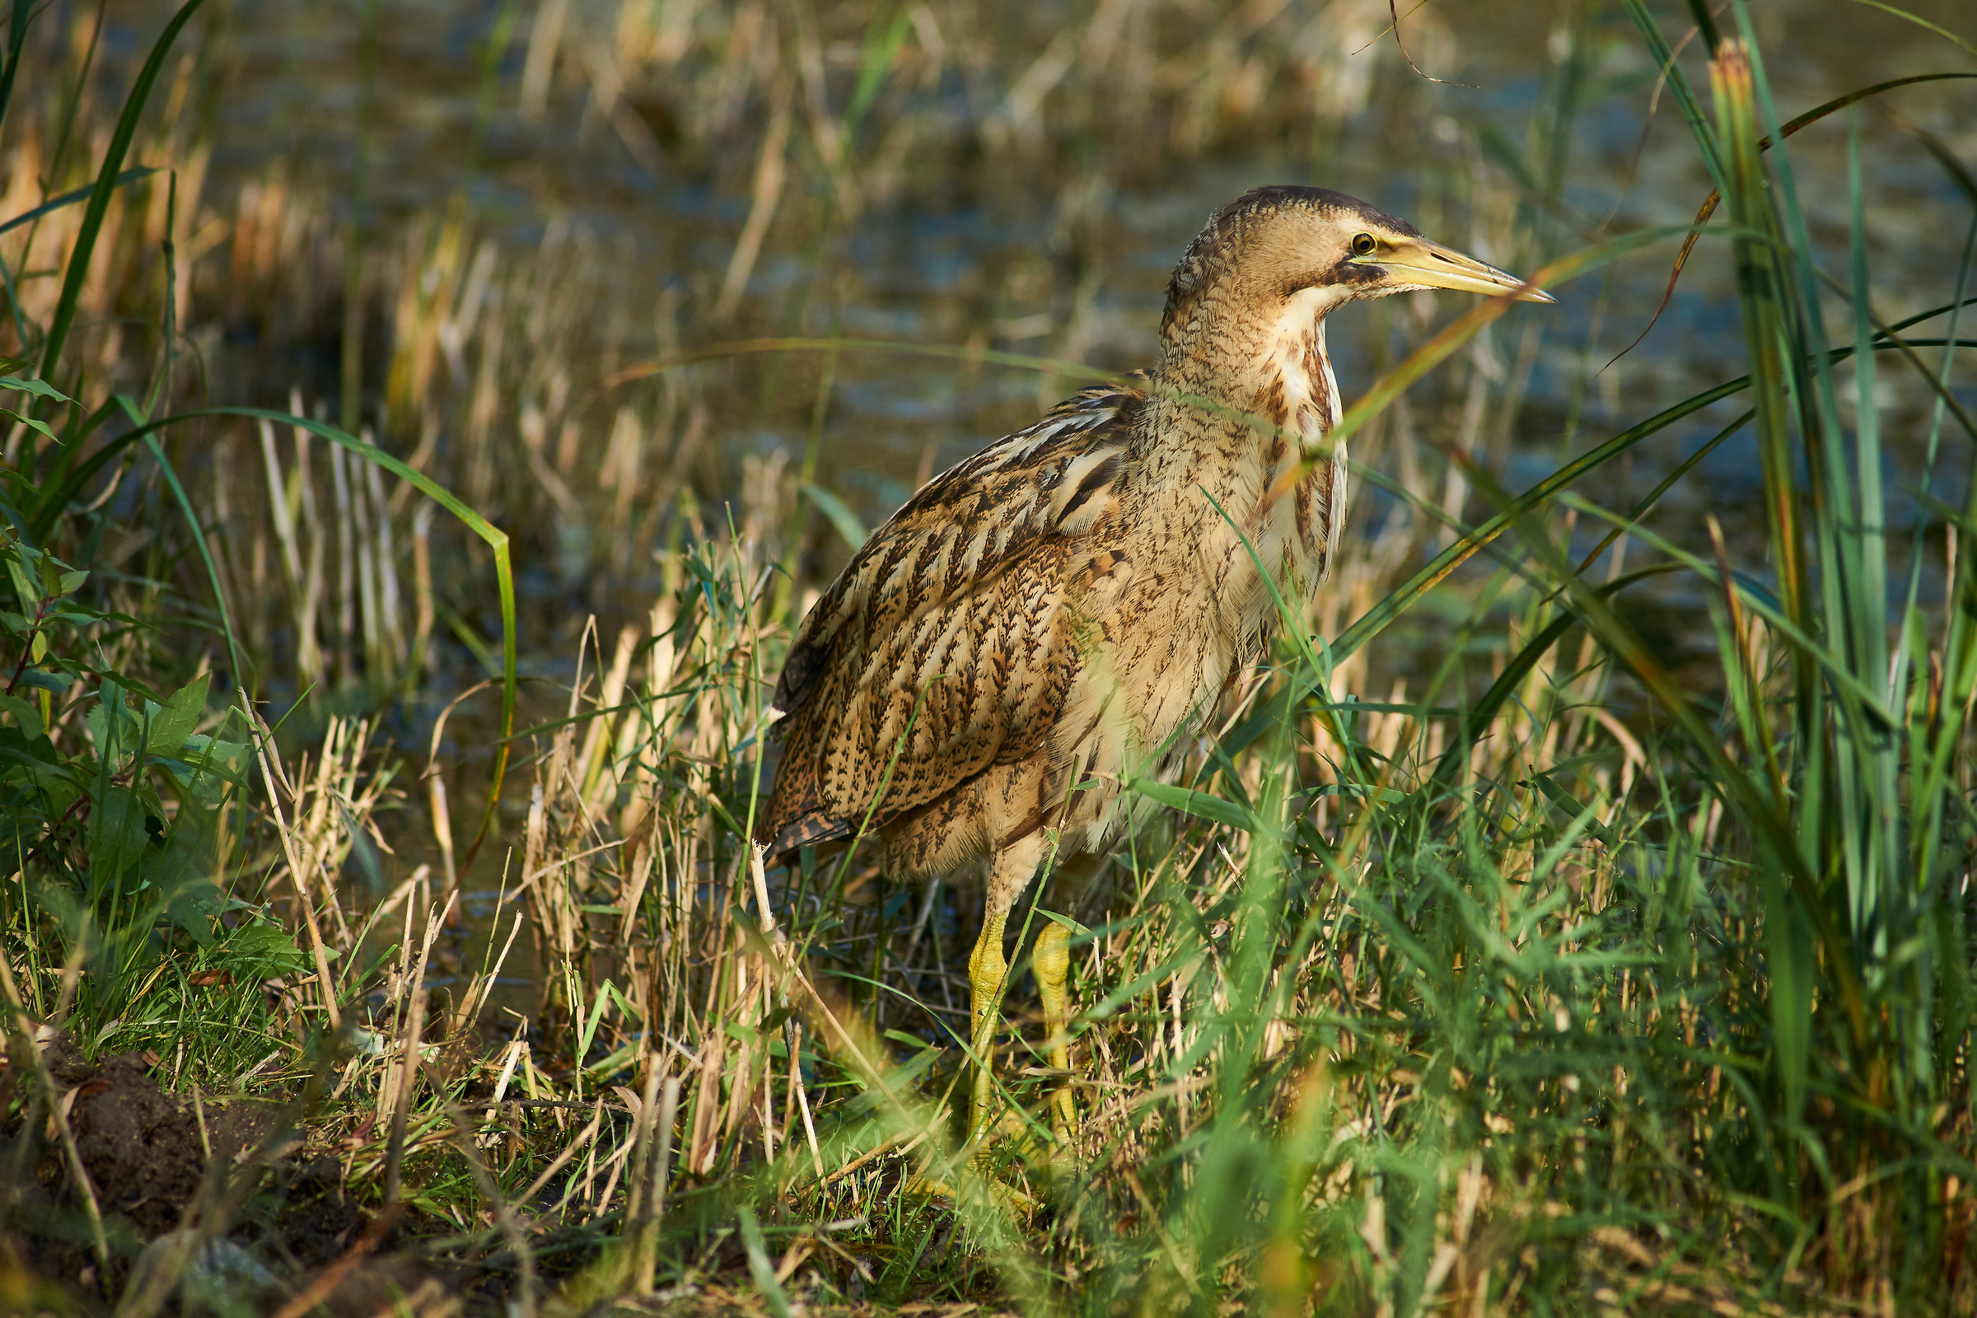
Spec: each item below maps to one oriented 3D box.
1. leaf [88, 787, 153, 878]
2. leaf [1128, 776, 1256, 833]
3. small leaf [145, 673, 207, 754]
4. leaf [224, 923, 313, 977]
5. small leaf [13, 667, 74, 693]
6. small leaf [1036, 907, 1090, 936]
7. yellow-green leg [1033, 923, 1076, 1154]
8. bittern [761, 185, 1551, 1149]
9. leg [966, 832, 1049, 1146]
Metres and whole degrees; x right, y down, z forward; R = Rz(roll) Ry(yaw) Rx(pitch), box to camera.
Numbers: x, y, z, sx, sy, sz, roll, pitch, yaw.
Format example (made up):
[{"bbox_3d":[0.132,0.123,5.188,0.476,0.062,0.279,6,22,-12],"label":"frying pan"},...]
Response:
[{"bbox_3d":[-0.437,0.088,8.300,0.030,0.050,0.016,9,0,0],"label":"leaf"},{"bbox_3d":[0.099,0.071,8.100,0.066,0.014,0.018,16,0,0],"label":"leaf"},{"bbox_3d":[-0.412,0.028,8.350,0.026,0.052,0.015,34,0,0],"label":"small leaf"},{"bbox_3d":[-0.367,0.148,8.400,0.044,0.024,0.030,0,7,0],"label":"leaf"},{"bbox_3d":[-0.482,0.011,8.400,0.030,0.013,0.022,0,7,0],"label":"small leaf"},{"bbox_3d":[0.037,0.130,8.130,0.030,0.007,0.010,25,0,0],"label":"small leaf"},{"bbox_3d":[0.033,0.191,8.260,0.026,0.120,0.020,4,8,27],"label":"yellow-green leg"},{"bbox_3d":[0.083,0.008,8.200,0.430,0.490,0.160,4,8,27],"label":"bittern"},{"bbox_3d":[0.010,0.165,8.200,0.042,0.160,0.026,4,8,27],"label":"leg"}]

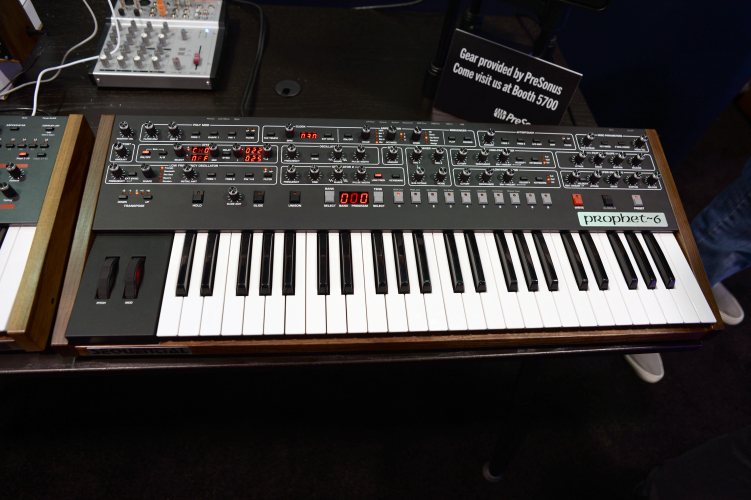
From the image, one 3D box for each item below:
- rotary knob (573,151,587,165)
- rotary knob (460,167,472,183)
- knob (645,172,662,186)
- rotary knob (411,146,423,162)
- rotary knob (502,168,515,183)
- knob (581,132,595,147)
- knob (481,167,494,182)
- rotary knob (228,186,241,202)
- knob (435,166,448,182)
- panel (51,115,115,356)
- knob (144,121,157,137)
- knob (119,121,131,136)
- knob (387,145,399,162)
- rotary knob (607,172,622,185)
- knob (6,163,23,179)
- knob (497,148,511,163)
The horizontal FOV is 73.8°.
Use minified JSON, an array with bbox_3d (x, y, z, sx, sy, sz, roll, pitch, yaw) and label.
[{"bbox_3d":[0.295,-0.134,0.719,0.013,0.015,0.013,0,64,-7],"label":"rotary knob"},{"bbox_3d":[0.122,-0.103,0.682,0.013,0.016,0.013,0,65,-7],"label":"rotary knob"},{"bbox_3d":[0.399,-0.103,0.717,0.013,0.016,0.013,0,65,-7],"label":"knob"},{"bbox_3d":[0.057,-0.133,0.688,0.013,0.016,0.013,0,65,-7],"label":"rotary knob"},{"bbox_3d":[0.184,-0.103,0.688,0.012,0.015,0.012,0,65,-7],"label":"rotary knob"},{"bbox_3d":[0.314,-0.164,0.735,0.013,0.015,0.013,0,64,-7],"label":"knob"},{"bbox_3d":[0.154,-0.103,0.684,0.012,0.015,0.012,0,65,-7],"label":"knob"},{"bbox_3d":[-0.178,-0.071,0.632,0.012,0.015,0.012,0,65,-7],"label":"rotary knob"},{"bbox_3d":[0.090,-0.103,0.677,0.012,0.015,0.012,0,65,-7],"label":"knob"},{"bbox_3d":[-0.350,-0.030,0.617,0.018,0.085,0.313,-1,56,-7],"label":"panel"},{"bbox_3d":[-0.296,-0.160,0.658,0.013,0.016,0.013,0,65,-7],"label":"knob"},{"bbox_3d":[-0.328,-0.159,0.654,0.013,0.016,0.013,0,65,-7],"label":"knob"},{"bbox_3d":[0.024,-0.133,0.685,0.013,0.015,0.013,0,64,-7],"label":"knob"},{"bbox_3d":[0.339,-0.103,0.709,0.013,0.016,0.013,0,65,-7],"label":"rotary knob"},{"bbox_3d":[-0.456,-0.101,0.630,0.013,0.016,0.013,-2,61,-8],"label":"knob"},{"bbox_3d":[0.182,-0.134,0.705,0.013,0.015,0.013,0,64,-7],"label":"knob"}]

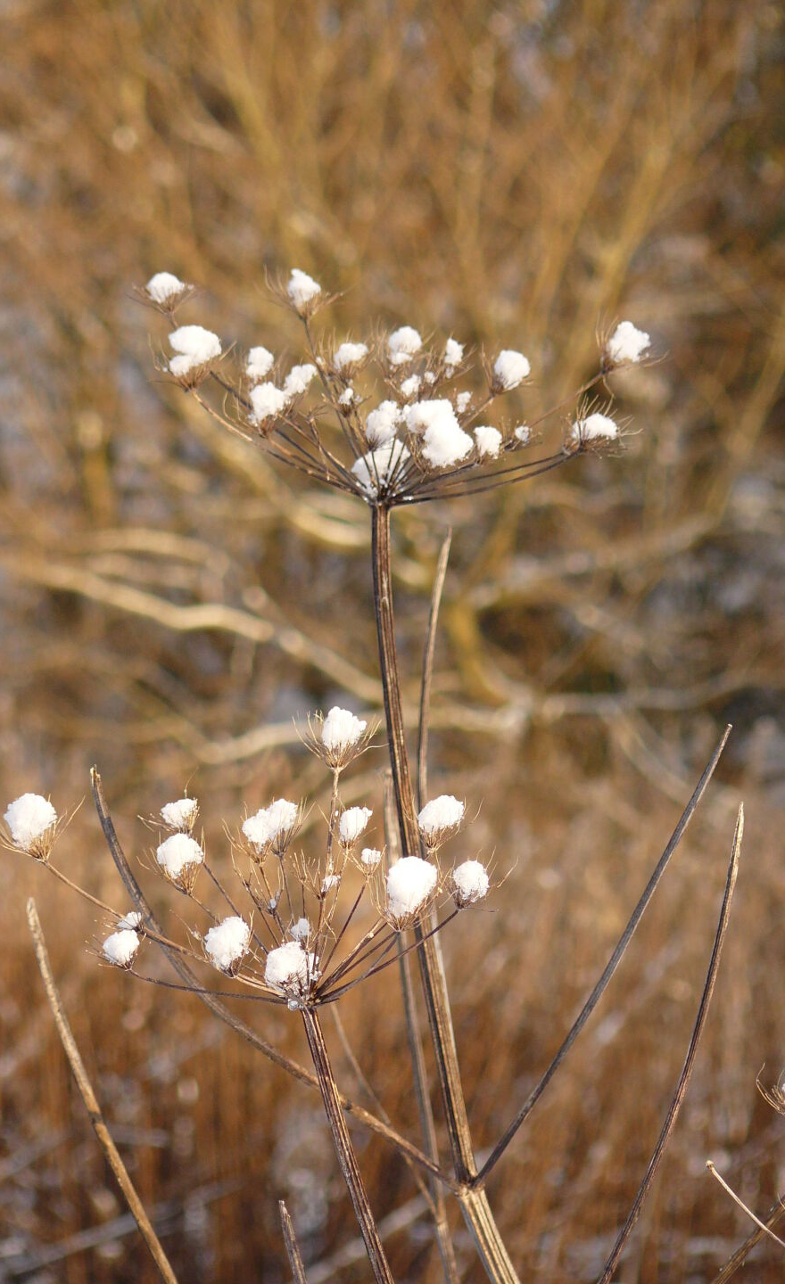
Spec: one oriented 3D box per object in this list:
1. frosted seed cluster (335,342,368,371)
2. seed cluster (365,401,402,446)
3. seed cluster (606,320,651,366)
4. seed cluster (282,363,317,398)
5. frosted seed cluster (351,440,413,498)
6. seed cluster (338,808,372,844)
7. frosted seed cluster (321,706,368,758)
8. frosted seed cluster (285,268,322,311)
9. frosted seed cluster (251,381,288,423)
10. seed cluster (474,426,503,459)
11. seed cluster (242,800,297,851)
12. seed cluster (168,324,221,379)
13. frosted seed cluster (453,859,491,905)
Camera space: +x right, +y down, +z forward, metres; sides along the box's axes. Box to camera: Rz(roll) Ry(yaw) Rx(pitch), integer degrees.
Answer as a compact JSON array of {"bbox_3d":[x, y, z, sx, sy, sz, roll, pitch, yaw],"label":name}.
[{"bbox_3d":[-0.014,-0.101,1.924,0.012,0.010,0.011,0,8,0],"label":"frosted seed cluster"},{"bbox_3d":[-0.003,-0.074,1.860,0.013,0.015,0.012,0,6,0],"label":"seed cluster"},{"bbox_3d":[0.083,-0.105,1.917,0.015,0.015,0.014,0,8,0],"label":"seed cluster"},{"bbox_3d":[-0.032,-0.091,1.907,0.012,0.012,0.011,0,8,0],"label":"seed cluster"},{"bbox_3d":[-0.004,-0.060,1.900,0.021,0.019,0.020,0,6,0],"label":"frosted seed cluster"},{"bbox_3d":[-0.013,0.063,1.880,0.011,0.012,0.011,0,6,0],"label":"seed cluster"},{"bbox_3d":[-0.017,0.031,1.884,0.016,0.017,0.015,0,8,0],"label":"frosted seed cluster"},{"bbox_3d":[-0.032,-0.126,1.950,0.012,0.015,0.012,0,6,0],"label":"frosted seed cluster"},{"bbox_3d":[-0.042,-0.082,1.870,0.013,0.014,0.012,0,6,0],"label":"frosted seed cluster"},{"bbox_3d":[0.033,-0.069,1.880,0.010,0.011,0.010,0,6,0],"label":"seed cluster"},{"bbox_3d":[-0.042,0.063,1.877,0.019,0.017,0.014,0,8,0],"label":"seed cluster"},{"bbox_3d":[-0.069,-0.101,1.893,0.018,0.018,0.015,0,8,0],"label":"seed cluster"},{"bbox_3d":[0.027,0.082,1.860,0.012,0.016,0.012,0,8,0],"label":"frosted seed cluster"}]

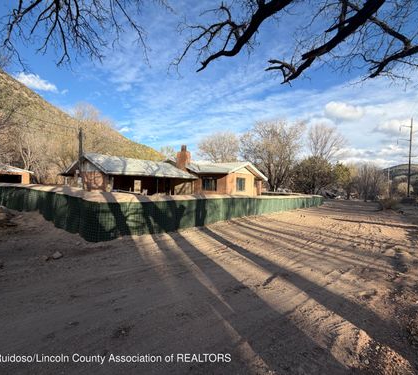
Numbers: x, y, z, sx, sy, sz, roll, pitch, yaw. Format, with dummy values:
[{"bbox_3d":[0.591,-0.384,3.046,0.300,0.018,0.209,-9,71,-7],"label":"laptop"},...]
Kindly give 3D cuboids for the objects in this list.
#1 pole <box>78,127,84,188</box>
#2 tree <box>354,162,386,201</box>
[{"bbox_3d":[-8.859,-1.530,13.988,0.250,5.600,0.250,2,1,38],"label":"pole"},{"bbox_3d":[23.044,-0.618,28.989,3.800,5.400,3.800,2,1,0],"label":"tree"}]

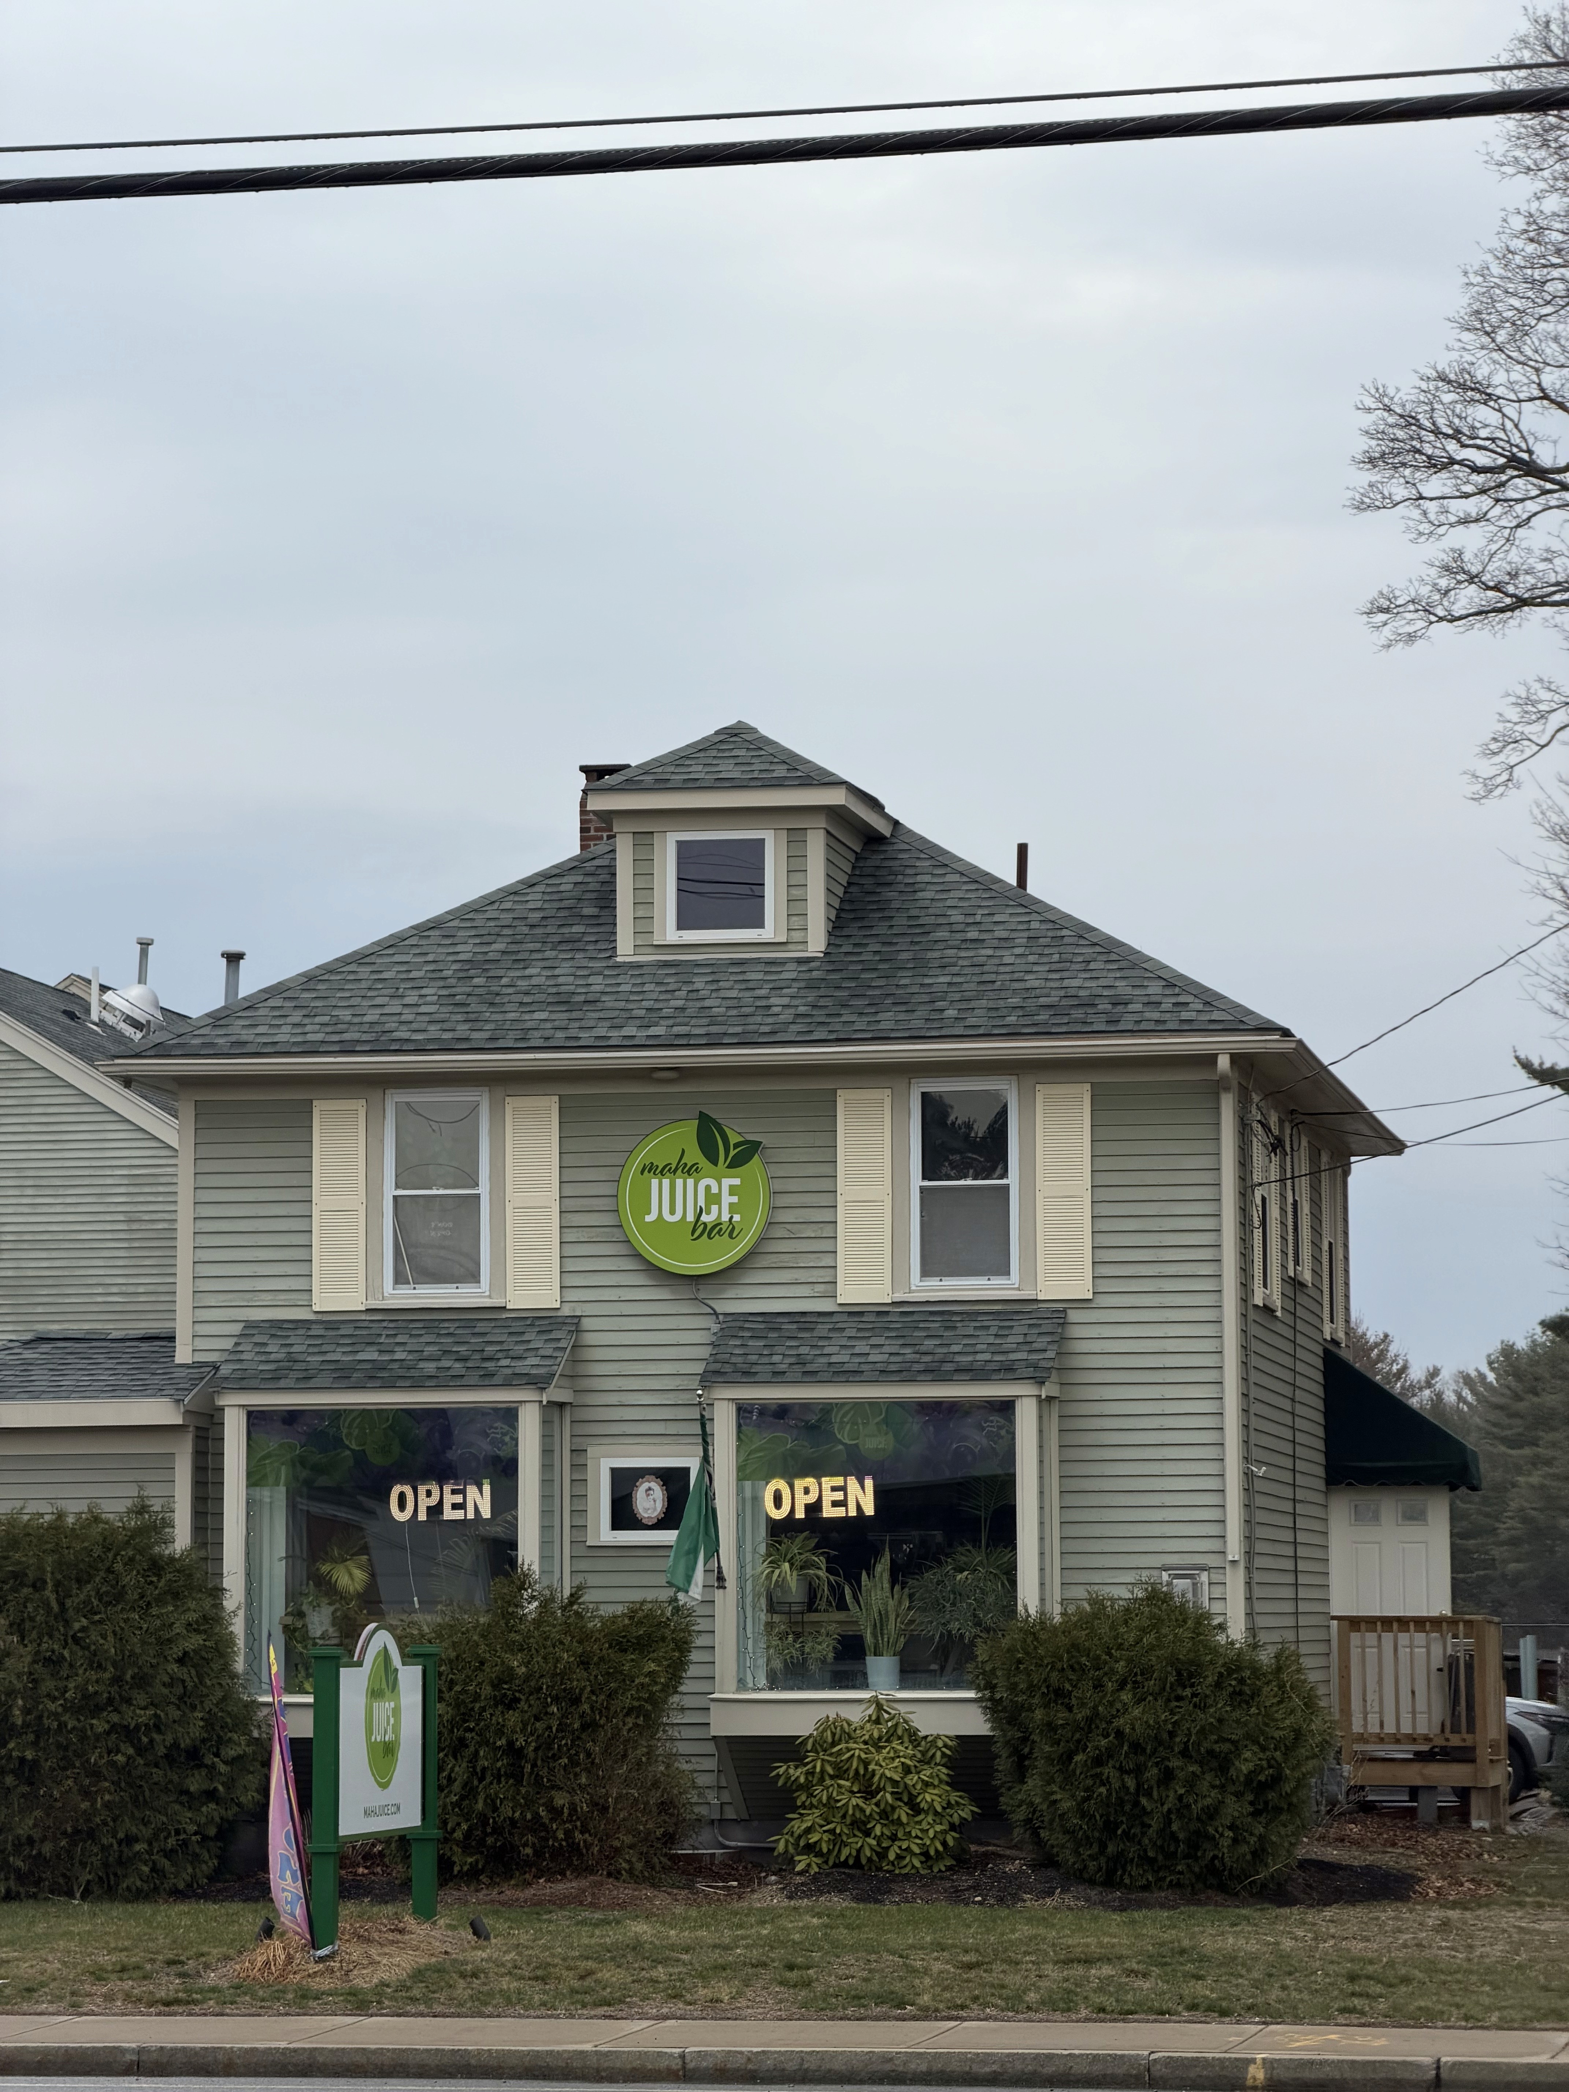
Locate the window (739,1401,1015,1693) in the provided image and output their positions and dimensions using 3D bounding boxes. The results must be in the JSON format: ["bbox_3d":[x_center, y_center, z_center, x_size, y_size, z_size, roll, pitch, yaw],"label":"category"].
[{"bbox_3d":[0.597,3.258,39.465,1.865,1.914,0.110,-1,-6,10],"label":"window"}]

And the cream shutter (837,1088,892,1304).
[{"bbox_3d":[0.552,1.034,41.532,0.376,1.474,0.040,-1,-5,9],"label":"cream shutter"}]

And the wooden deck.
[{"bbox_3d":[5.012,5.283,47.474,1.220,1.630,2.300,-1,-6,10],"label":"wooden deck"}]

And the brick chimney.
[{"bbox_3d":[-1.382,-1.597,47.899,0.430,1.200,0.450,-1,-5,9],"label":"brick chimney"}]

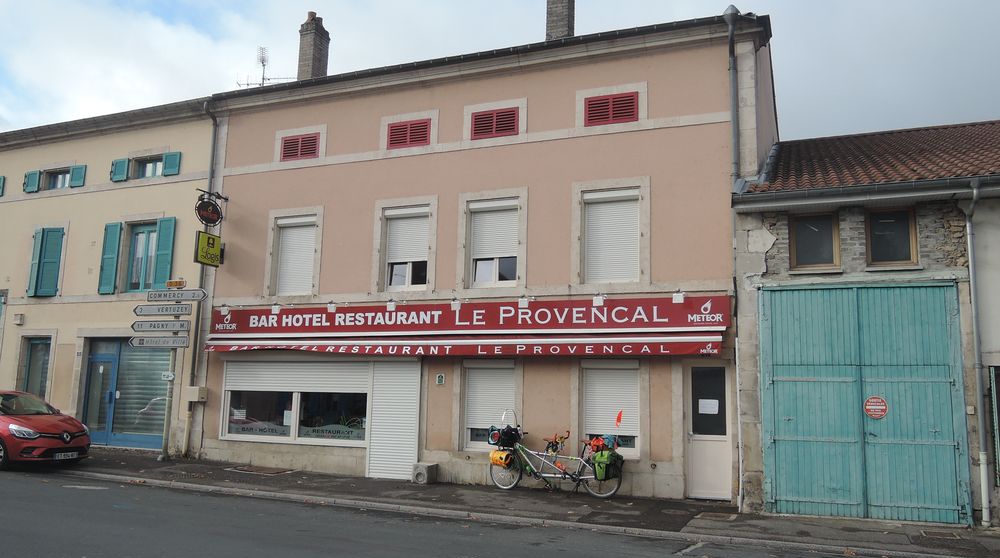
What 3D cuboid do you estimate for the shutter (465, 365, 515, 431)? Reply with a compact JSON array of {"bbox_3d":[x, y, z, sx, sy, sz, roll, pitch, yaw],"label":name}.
[{"bbox_3d":[-0.162,2.180,15.037,1.030,1.190,0.130,-2,-9,22],"label":"shutter"}]

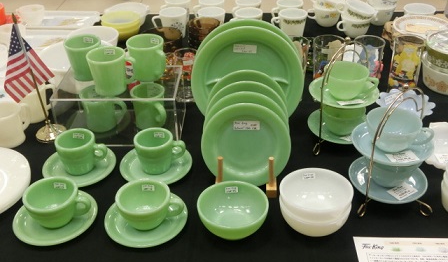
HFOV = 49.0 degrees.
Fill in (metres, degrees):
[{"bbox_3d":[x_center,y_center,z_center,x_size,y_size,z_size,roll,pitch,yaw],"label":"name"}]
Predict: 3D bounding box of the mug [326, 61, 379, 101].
[{"bbox_3d":[0.272,-0.101,1.047,0.119,0.059,0.093,6,36,10],"label":"mug"}]

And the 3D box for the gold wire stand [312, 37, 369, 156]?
[{"bbox_3d":[0.255,-0.090,1.062,0.136,0.246,0.139,-1,35,0],"label":"gold wire stand"}]

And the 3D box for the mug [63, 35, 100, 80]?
[{"bbox_3d":[-0.298,-0.159,1.102,0.108,0.084,0.079,14,38,20],"label":"mug"}]

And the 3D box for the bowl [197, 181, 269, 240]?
[{"bbox_3d":[0.018,0.152,0.888,0.127,0.058,0.127,-1,34,1],"label":"bowl"}]

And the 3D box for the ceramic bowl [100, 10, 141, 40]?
[{"bbox_3d":[-0.333,-0.339,1.618,0.124,0.067,0.124,-2,34,0],"label":"ceramic bowl"}]

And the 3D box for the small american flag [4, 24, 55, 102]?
[{"bbox_3d":[-0.429,-0.145,1.068,0.113,0.185,0.050,-8,35,-9],"label":"small american flag"}]

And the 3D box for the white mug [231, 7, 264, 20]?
[{"bbox_3d":[0.071,-0.333,1.574,0.108,0.086,0.083,-25,41,-31],"label":"white mug"}]

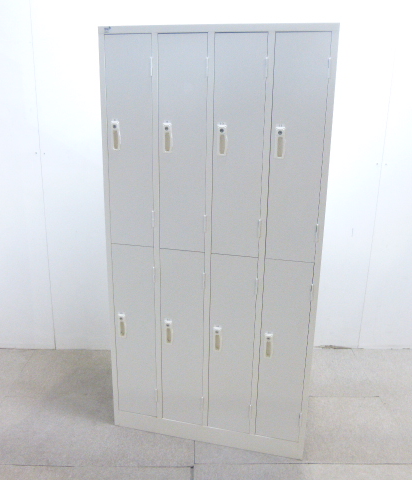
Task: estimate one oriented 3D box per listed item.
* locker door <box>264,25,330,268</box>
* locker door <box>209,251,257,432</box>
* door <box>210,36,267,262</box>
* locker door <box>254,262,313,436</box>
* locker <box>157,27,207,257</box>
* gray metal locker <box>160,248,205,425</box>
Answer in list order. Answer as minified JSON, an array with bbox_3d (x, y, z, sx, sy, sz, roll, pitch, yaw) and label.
[{"bbox_3d":[0.338,-0.324,1.728,0.195,0.843,0.030,5,16,13],"label":"locker door"},{"bbox_3d":[0.110,0.460,2.007,0.195,0.836,0.035,5,16,13],"label":"locker door"},{"bbox_3d":[0.124,-0.345,1.780,0.195,0.838,0.035,5,16,13],"label":"door"},{"bbox_3d":[0.324,0.478,1.956,0.192,0.836,0.035,5,16,13],"label":"locker door"},{"bbox_3d":[-0.090,-0.363,1.831,0.195,0.838,0.035,5,16,13],"label":"locker"},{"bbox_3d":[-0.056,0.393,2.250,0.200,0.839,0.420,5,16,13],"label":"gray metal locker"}]

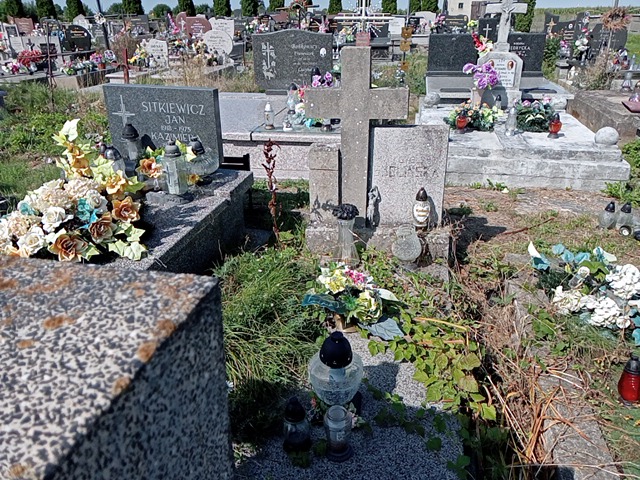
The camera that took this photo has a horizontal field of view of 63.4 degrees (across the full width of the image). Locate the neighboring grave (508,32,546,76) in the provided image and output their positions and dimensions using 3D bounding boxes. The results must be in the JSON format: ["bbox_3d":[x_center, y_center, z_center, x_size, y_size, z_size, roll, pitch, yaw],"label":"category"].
[{"bbox_3d":[3.313,-3.129,8.619,0.797,0.592,0.100,4,24,10],"label":"neighboring grave"}]

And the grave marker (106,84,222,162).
[{"bbox_3d":[-1.214,-0.883,4.028,0.910,0.590,0.080,5,24,12],"label":"grave marker"}]

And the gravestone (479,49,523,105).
[{"bbox_3d":[2.461,-2.213,7.098,0.540,0.739,0.250,5,24,10],"label":"gravestone"}]

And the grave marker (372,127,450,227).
[{"bbox_3d":[0.606,-0.432,3.551,0.514,0.694,0.090,3,24,7],"label":"grave marker"}]

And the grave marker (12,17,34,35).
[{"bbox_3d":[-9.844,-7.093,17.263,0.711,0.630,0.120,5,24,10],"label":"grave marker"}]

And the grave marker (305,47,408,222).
[{"bbox_3d":[0.234,-0.680,3.464,0.675,1.143,0.130,3,24,7],"label":"grave marker"}]

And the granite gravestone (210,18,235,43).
[{"bbox_3d":[-2.930,-6.325,15.634,0.744,0.726,0.120,5,24,10],"label":"granite gravestone"}]

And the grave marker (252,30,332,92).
[{"bbox_3d":[-0.354,-2.382,6.873,1.056,0.744,0.100,4,24,10],"label":"grave marker"}]

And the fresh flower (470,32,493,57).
[{"bbox_3d":[2.547,-3.070,8.154,0.327,0.369,0.250,4,24,10],"label":"fresh flower"}]

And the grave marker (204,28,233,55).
[{"bbox_3d":[-2.332,-4.538,11.929,0.662,0.623,0.100,5,24,10],"label":"grave marker"}]

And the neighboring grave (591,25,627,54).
[{"bbox_3d":[6.058,-4.151,10.912,0.739,0.725,0.120,4,24,10],"label":"neighboring grave"}]

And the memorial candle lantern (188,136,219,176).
[{"bbox_3d":[-0.855,-0.612,3.817,0.190,0.250,0.190,-2,24,13],"label":"memorial candle lantern"}]

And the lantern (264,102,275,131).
[{"bbox_3d":[-0.501,-1.222,5.091,0.094,0.250,0.094,4,24,10],"label":"lantern"}]

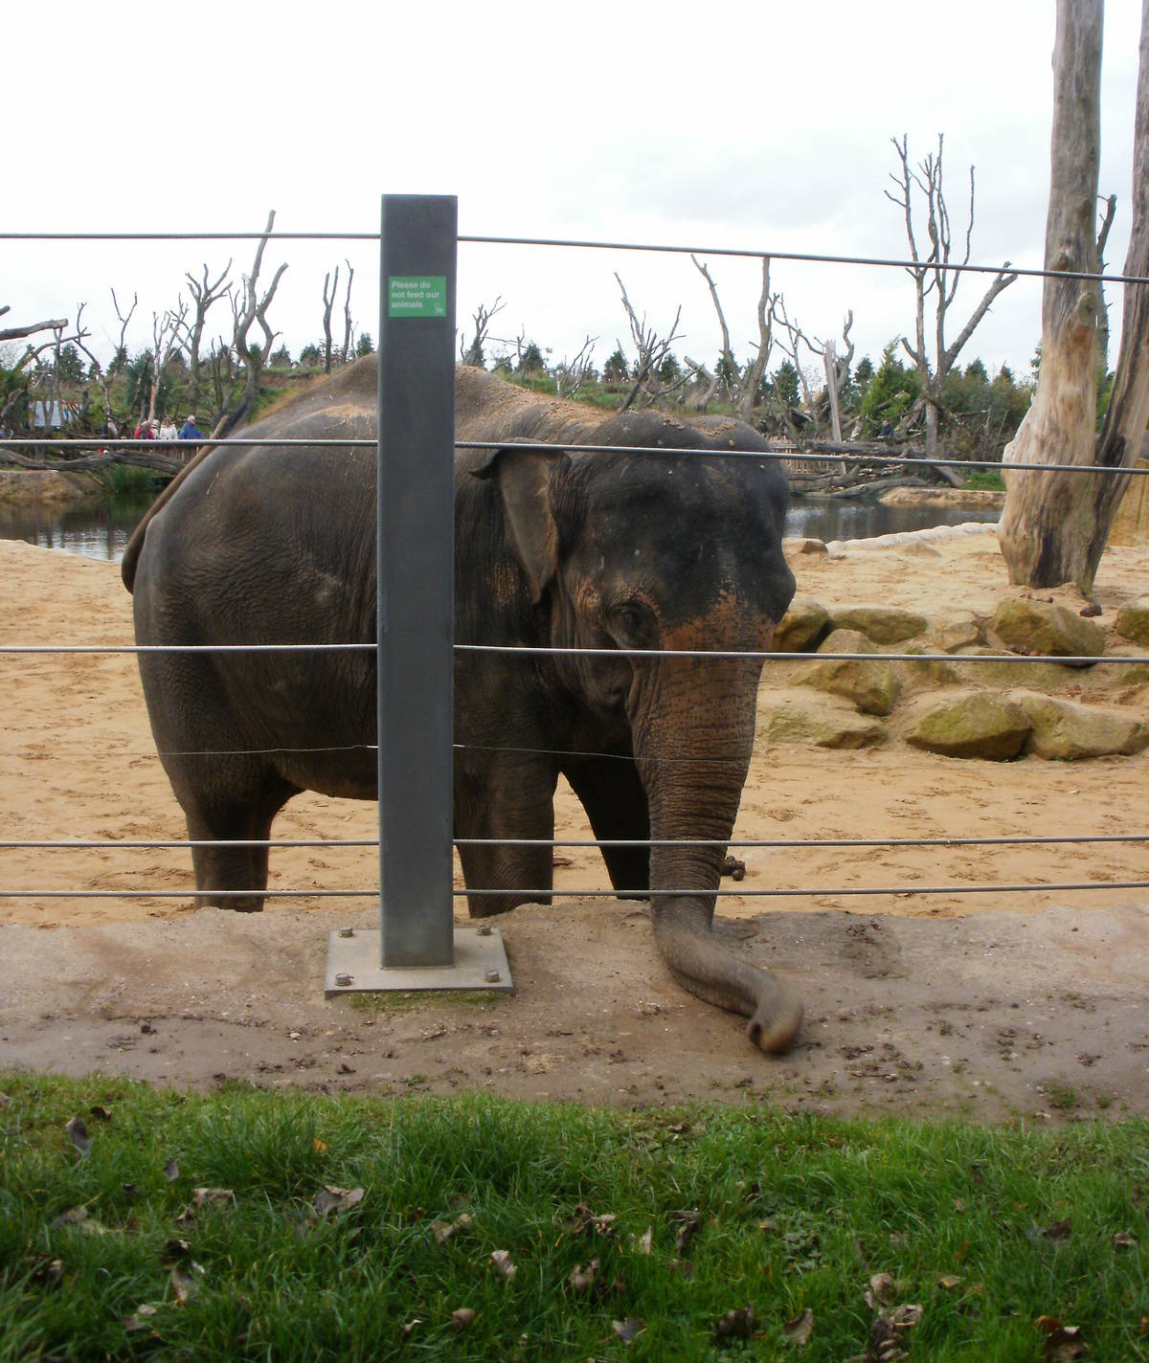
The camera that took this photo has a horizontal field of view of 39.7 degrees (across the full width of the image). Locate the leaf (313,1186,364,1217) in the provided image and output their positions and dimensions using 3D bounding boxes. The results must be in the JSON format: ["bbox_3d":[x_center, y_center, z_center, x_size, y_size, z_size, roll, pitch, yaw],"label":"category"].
[{"bbox_3d":[-0.460,1.016,3.114,0.093,0.033,0.062,0,9,-8],"label":"leaf"}]

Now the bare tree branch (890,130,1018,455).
[{"bbox_3d":[9.954,-10.096,42.000,3.228,8.477,2.800,1,9,0],"label":"bare tree branch"}]

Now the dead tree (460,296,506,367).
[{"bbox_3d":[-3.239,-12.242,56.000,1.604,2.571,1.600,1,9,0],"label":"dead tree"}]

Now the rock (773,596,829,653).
[{"bbox_3d":[1.752,-0.446,12.502,0.440,0.399,0.420,1,9,0],"label":"rock"}]

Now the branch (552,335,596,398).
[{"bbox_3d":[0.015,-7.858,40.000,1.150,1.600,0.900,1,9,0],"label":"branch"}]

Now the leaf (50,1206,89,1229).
[{"bbox_3d":[-0.964,1.024,3.046,0.060,0.022,0.052,1,9,0],"label":"leaf"}]

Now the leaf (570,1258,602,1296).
[{"bbox_3d":[0.020,1.034,2.766,0.054,0.045,0.042,1,9,0],"label":"leaf"}]

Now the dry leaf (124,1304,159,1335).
[{"bbox_3d":[-0.733,1.082,2.699,0.050,0.025,0.050,1,9,0],"label":"dry leaf"}]

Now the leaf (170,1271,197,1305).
[{"bbox_3d":[-0.681,1.055,2.771,0.050,0.030,0.070,1,9,0],"label":"leaf"}]

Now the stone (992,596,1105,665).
[{"bbox_3d":[3.605,-0.387,12.117,0.778,0.462,0.550,1,9,0],"label":"stone"}]

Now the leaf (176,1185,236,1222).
[{"bbox_3d":[-0.692,0.986,3.004,0.099,0.035,0.078,1,9,0],"label":"leaf"}]

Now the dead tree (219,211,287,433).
[{"bbox_3d":[-8.456,-9.386,42.000,1.800,5.900,1.400,1,9,0],"label":"dead tree"}]

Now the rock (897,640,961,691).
[{"bbox_3d":[2.570,-0.113,11.540,0.421,0.322,0.350,1,9,0],"label":"rock"}]

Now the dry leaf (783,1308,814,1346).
[{"bbox_3d":[0.380,1.095,2.700,0.050,0.037,0.055,1,9,0],"label":"dry leaf"}]

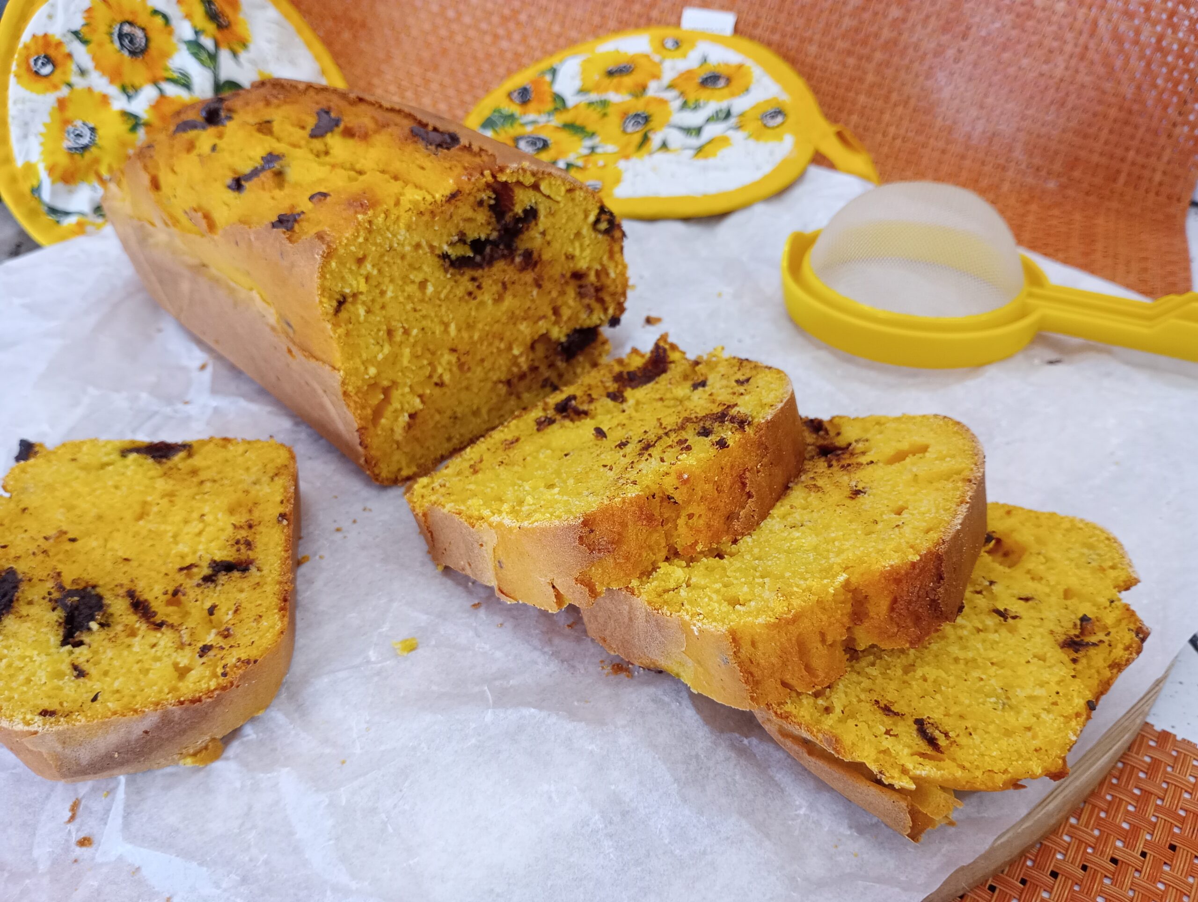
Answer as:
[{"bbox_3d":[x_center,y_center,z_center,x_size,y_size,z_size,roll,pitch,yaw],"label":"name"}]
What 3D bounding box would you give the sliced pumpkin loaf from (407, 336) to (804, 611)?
[{"bbox_3d":[0.015,0.003,0.256,0.103,0.020,0.077,-26,18,-28],"label":"sliced pumpkin loaf"}]

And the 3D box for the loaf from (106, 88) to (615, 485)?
[{"bbox_3d":[-0.082,-0.079,0.335,0.106,0.084,0.151,-29,47,-33],"label":"loaf"}]

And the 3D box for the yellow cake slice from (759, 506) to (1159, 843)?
[{"bbox_3d":[0.080,0.045,0.234,0.101,0.018,0.078,-22,37,-32],"label":"yellow cake slice"}]

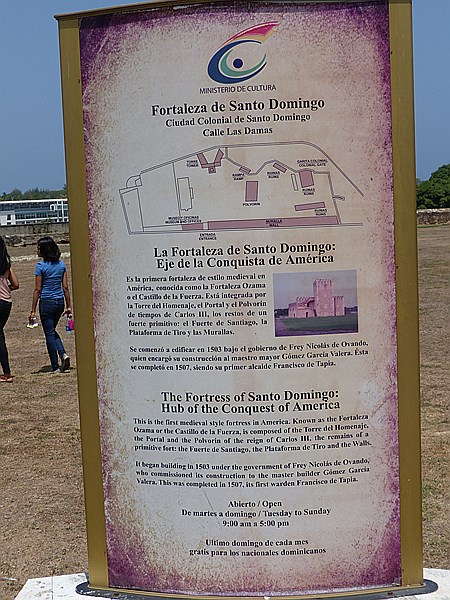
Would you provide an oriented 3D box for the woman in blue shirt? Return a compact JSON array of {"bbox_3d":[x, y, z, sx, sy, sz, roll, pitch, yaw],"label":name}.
[{"bbox_3d":[-2.084,0.060,12.250,0.500,1.620,0.420,-4,5,-20],"label":"woman in blue shirt"}]

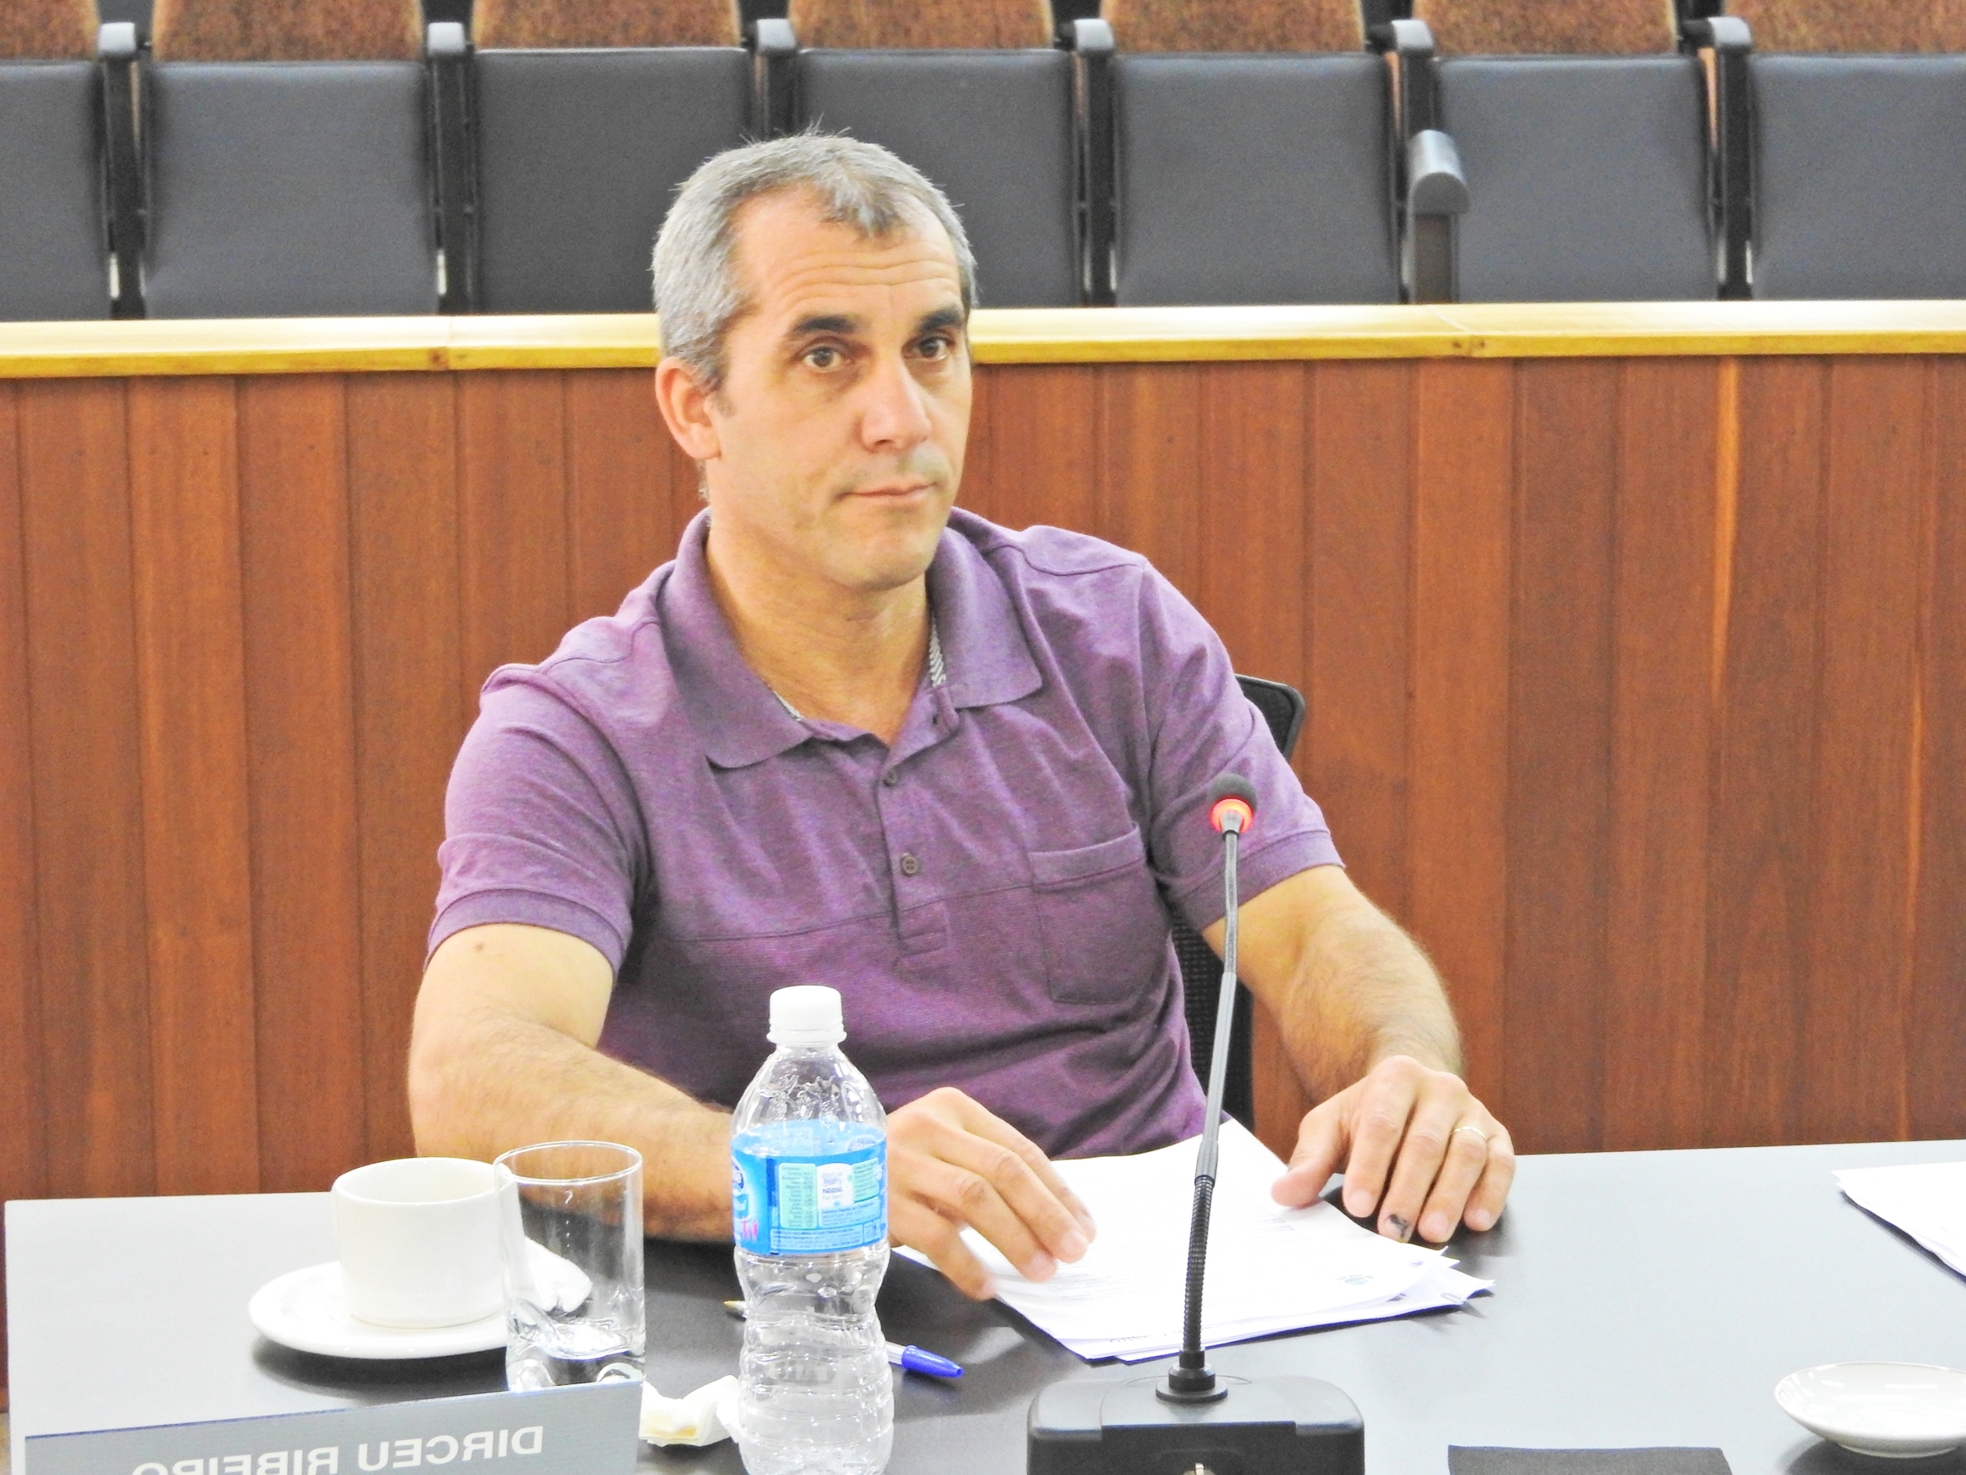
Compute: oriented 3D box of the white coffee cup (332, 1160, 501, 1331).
[{"bbox_3d":[-0.257,0.231,2.229,0.085,0.060,0.100,0,11,0],"label":"white coffee cup"}]

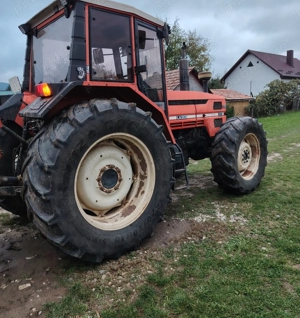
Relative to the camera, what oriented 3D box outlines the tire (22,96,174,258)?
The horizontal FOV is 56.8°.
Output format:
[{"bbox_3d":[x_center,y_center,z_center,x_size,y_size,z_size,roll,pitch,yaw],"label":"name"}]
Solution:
[{"bbox_3d":[-0.464,0.222,3.048,1.730,1.720,0.520,-11,13,-41],"label":"tire"}]

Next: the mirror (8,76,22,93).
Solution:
[{"bbox_3d":[-1.992,-1.094,4.100,0.155,0.230,0.050,-14,9,5],"label":"mirror"}]

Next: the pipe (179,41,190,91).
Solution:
[{"bbox_3d":[0.608,-1.618,4.860,0.160,0.850,0.160,-3,10,0],"label":"pipe"}]

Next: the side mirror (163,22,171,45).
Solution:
[{"bbox_3d":[0.217,-1.616,3.580,0.070,0.285,0.170,-4,10,-9],"label":"side mirror"}]

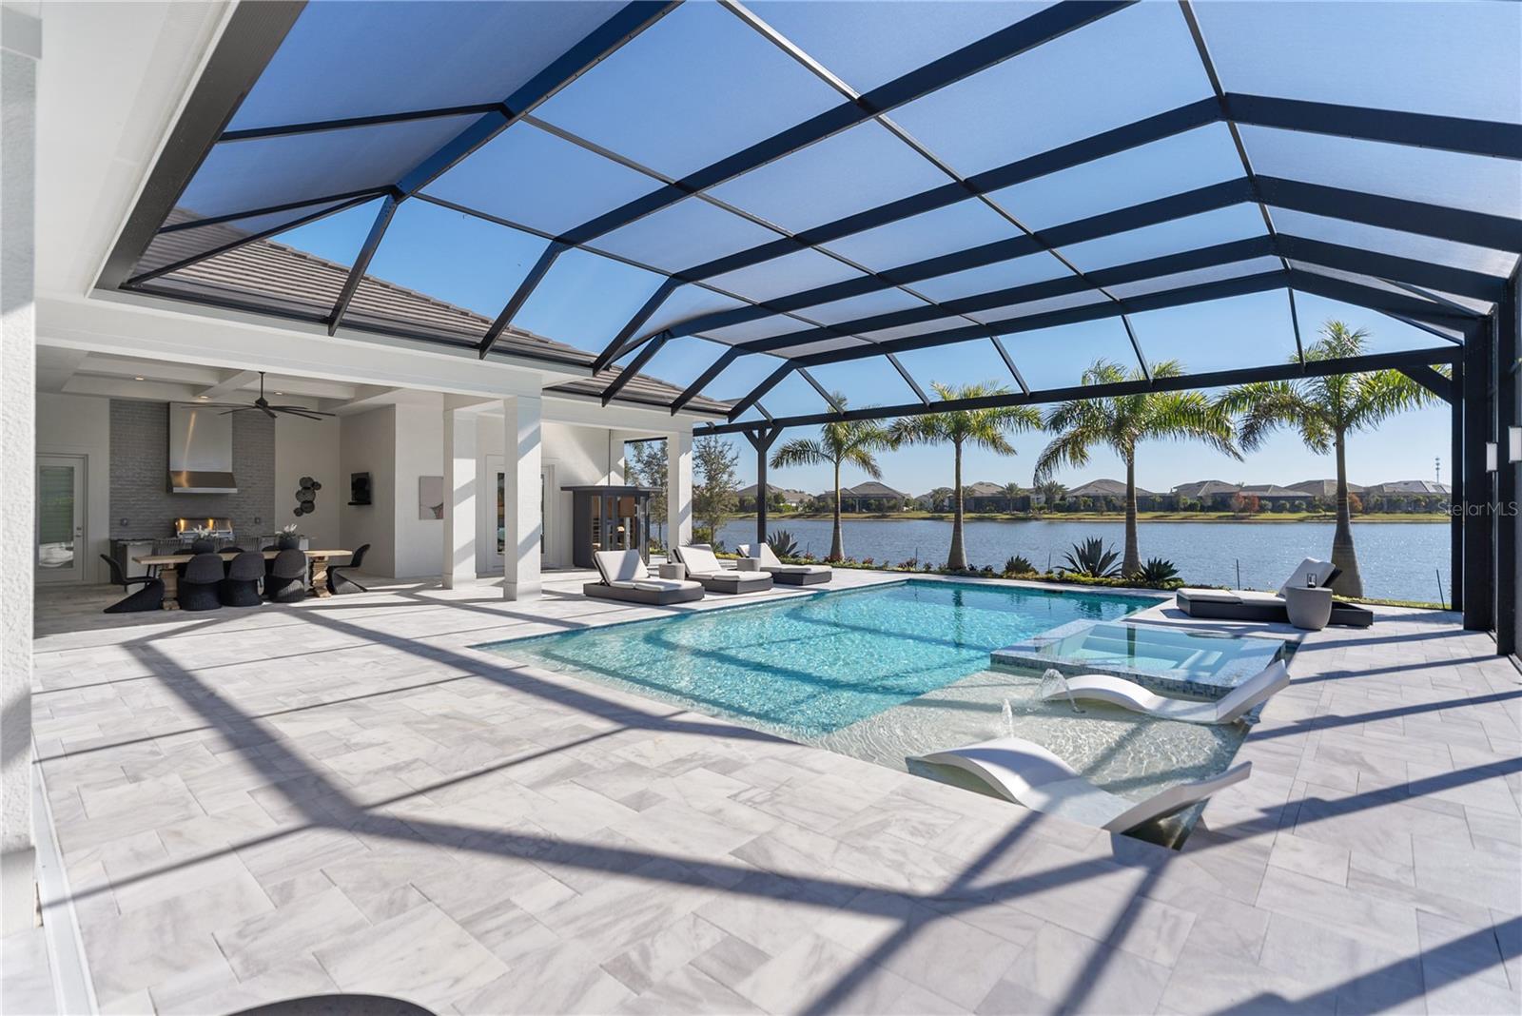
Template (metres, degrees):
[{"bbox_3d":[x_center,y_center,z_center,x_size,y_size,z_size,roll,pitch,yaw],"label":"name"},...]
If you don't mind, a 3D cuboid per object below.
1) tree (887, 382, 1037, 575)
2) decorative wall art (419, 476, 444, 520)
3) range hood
[{"bbox_3d":[5.050,-0.800,17.000,3.650,4.780,3.500,0,0,17],"label":"tree"},{"bbox_3d":[-7.060,-0.205,14.803,0.050,0.930,0.800,0,1,41],"label":"decorative wall art"},{"bbox_3d":[-12.127,-1.250,14.700,0.680,1.900,1.070,0,1,41],"label":"range hood"}]

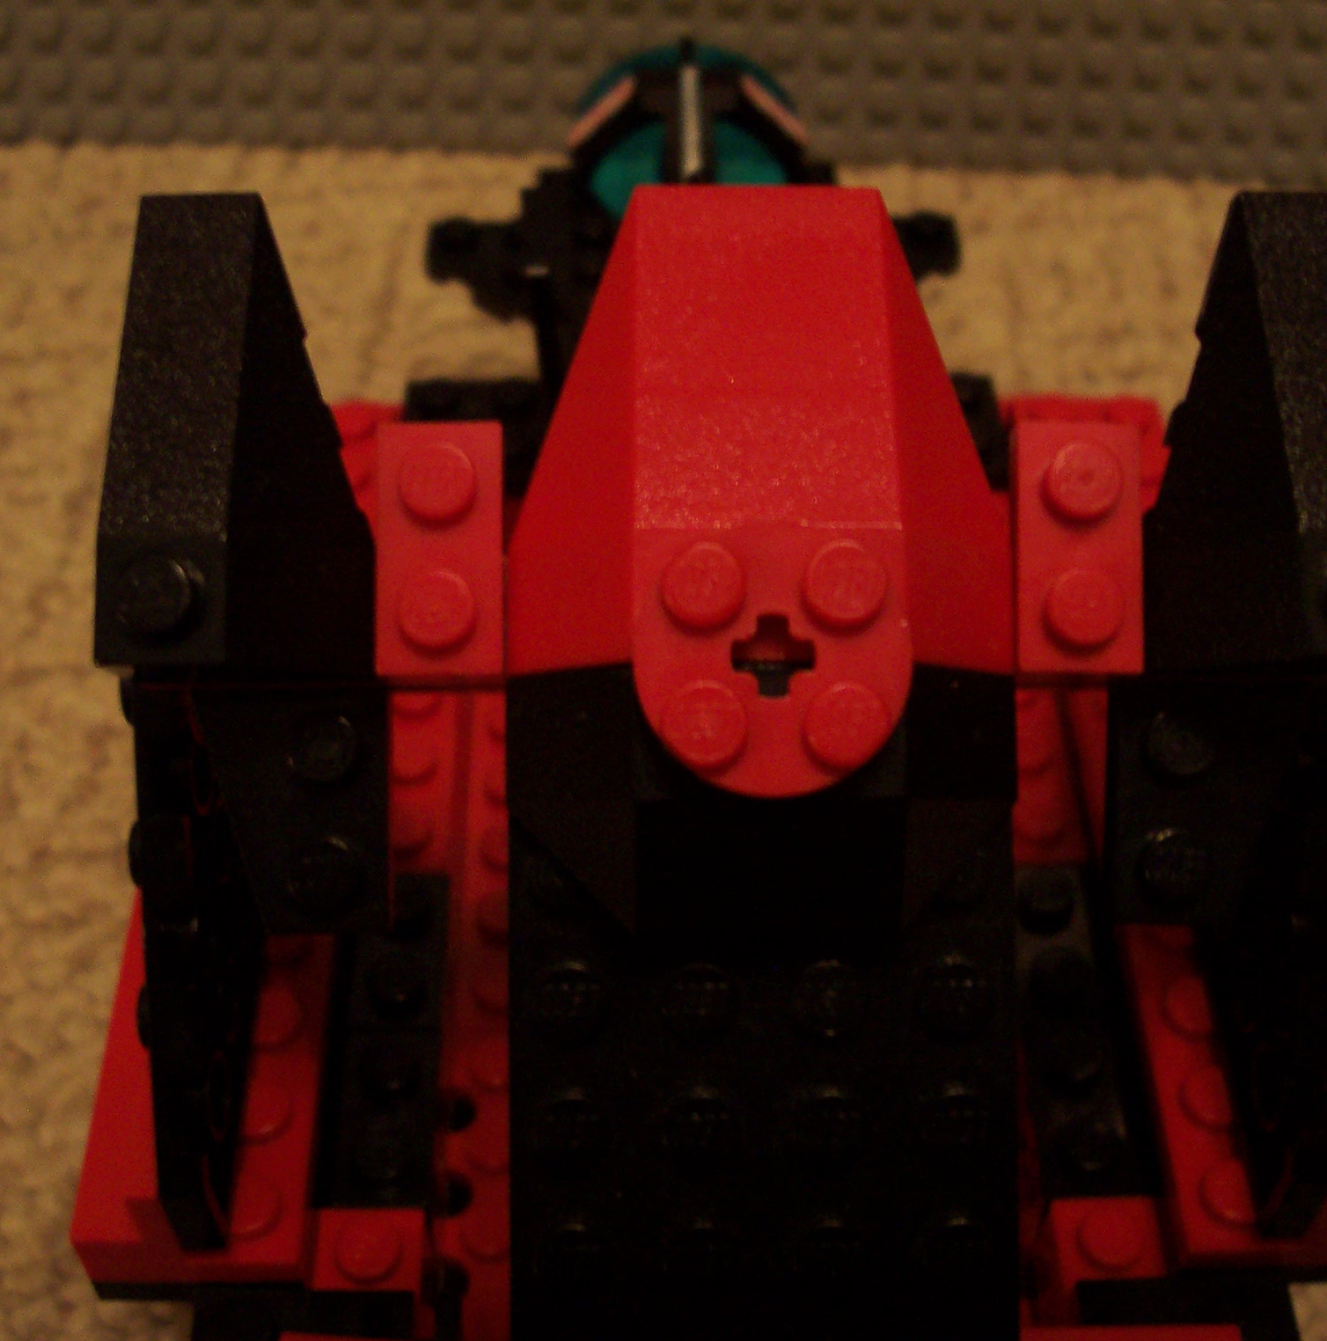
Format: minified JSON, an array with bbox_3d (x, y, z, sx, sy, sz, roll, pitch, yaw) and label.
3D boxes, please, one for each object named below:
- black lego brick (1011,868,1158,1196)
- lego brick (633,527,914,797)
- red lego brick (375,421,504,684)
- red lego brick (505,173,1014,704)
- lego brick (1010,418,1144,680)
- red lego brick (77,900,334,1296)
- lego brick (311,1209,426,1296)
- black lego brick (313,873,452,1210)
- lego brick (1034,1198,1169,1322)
[{"bbox_3d":[0.034,0.032,0.162,0.008,0.010,0.032,-1,45,0],"label":"black lego brick"},{"bbox_3d":[0.006,-0.001,0.109,0.016,0.005,0.016,0,84,0],"label":"lego brick"},{"bbox_3d":[-0.014,-0.008,0.119,0.008,0.005,0.016,0,84,0],"label":"red lego brick"},{"bbox_3d":[0.006,-0.016,0.118,0.032,0.010,0.032,0,84,0],"label":"red lego brick"},{"bbox_3d":[0.026,-0.008,0.120,0.008,0.005,0.016,0,84,0],"label":"lego brick"},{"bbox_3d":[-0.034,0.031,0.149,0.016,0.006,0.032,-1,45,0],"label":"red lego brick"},{"bbox_3d":[-0.022,0.047,0.148,0.008,0.011,0.008,-1,45,0],"label":"lego brick"},{"bbox_3d":[-0.022,0.033,0.162,0.008,0.010,0.032,-1,45,0],"label":"black lego brick"},{"bbox_3d":[0.034,0.046,0.148,0.008,0.011,0.008,-1,45,0],"label":"lego brick"}]

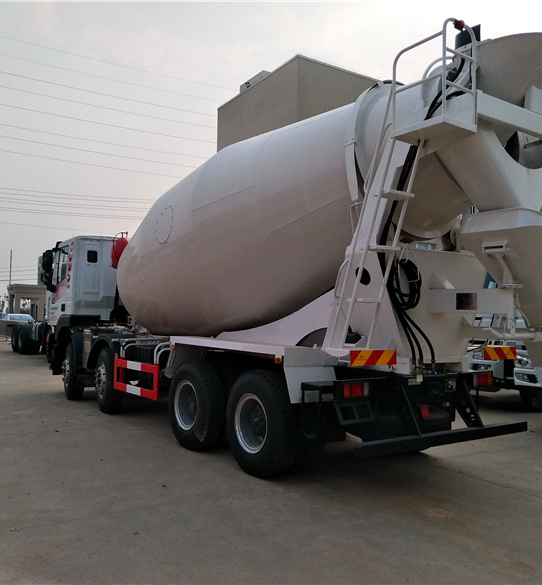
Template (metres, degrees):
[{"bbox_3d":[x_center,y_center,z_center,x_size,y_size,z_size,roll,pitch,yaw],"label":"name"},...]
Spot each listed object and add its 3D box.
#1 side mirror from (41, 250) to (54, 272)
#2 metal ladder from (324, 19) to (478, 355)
[{"bbox_3d":[-4.402,-0.612,11.575,0.210,0.430,0.130,3,-3,-41],"label":"side mirror"},{"bbox_3d":[0.976,-0.711,4.680,0.390,2.430,1.310,3,-3,-35],"label":"metal ladder"}]

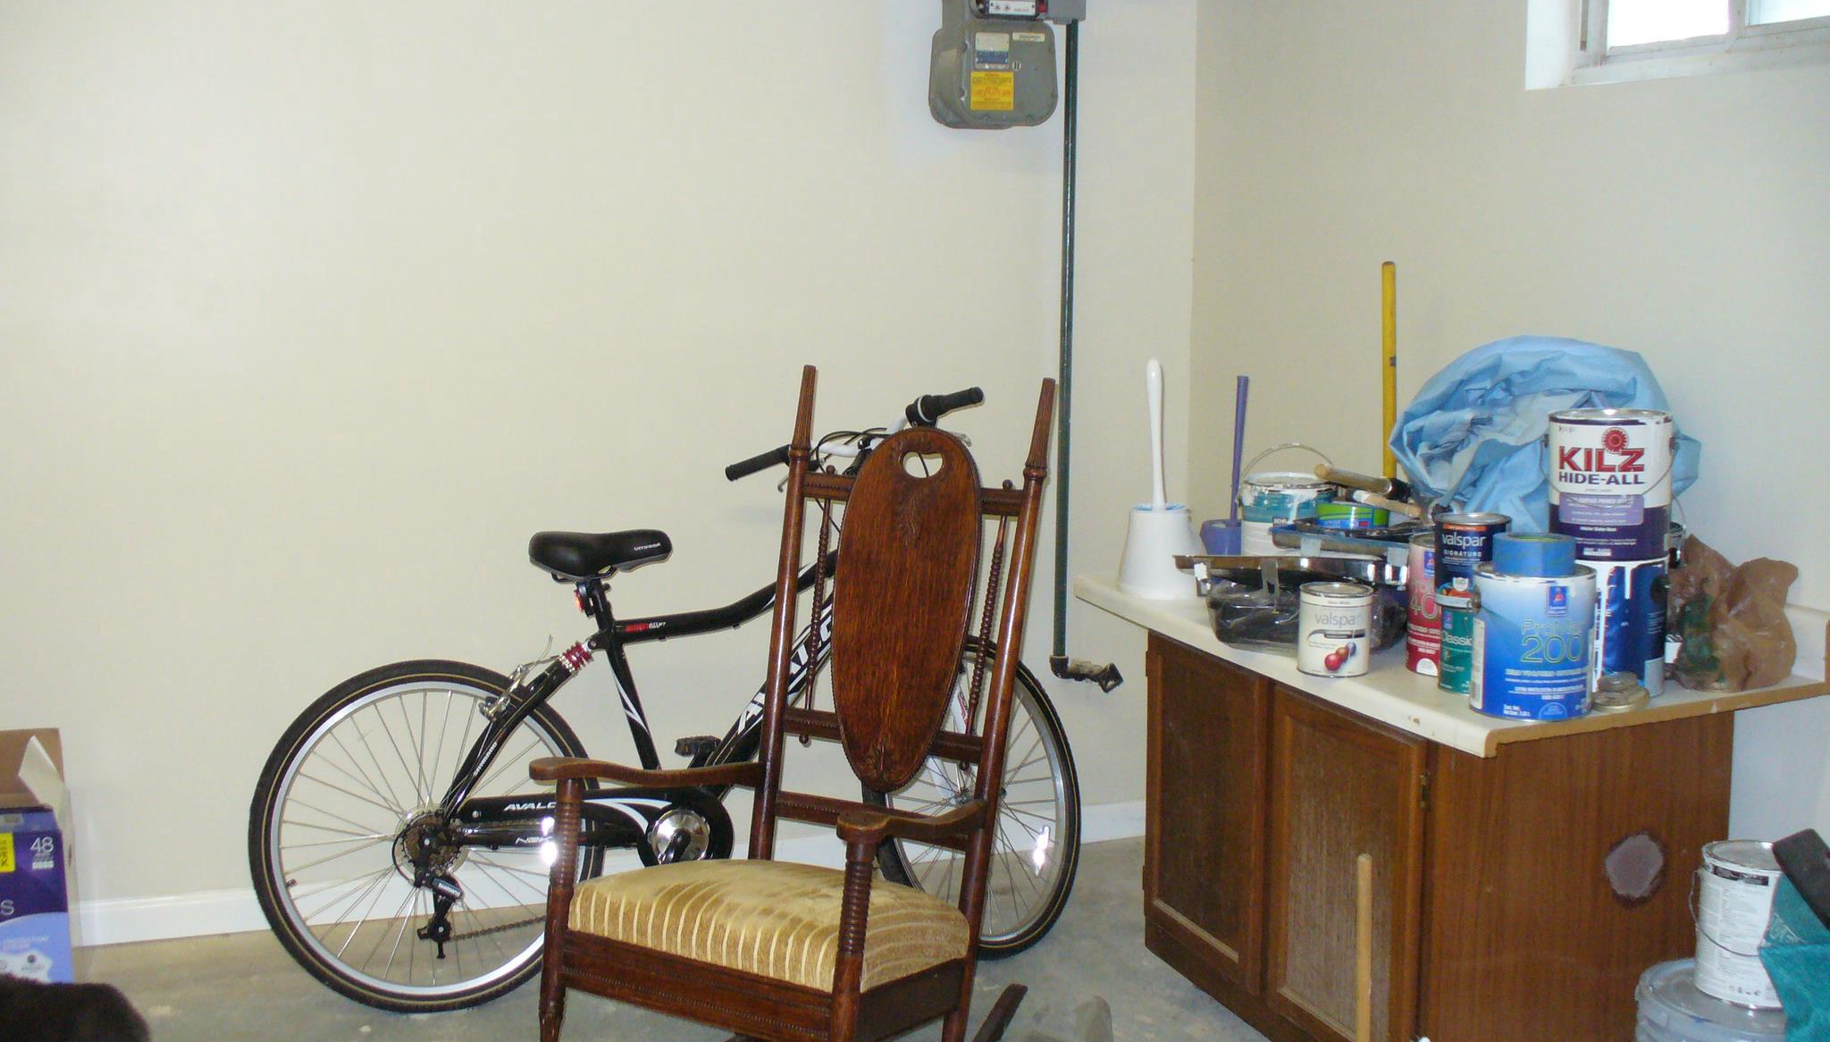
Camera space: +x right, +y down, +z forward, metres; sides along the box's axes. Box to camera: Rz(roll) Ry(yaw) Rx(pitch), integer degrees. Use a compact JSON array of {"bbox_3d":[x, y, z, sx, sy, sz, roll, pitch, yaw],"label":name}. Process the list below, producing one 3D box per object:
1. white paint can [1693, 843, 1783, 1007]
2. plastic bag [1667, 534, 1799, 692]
[{"bbox_3d":[1.220,0.581,2.821,0.168,0.195,0.168,4,9,24],"label":"white paint can"},{"bbox_3d":[1.241,0.144,2.970,0.180,0.230,0.170,-3,9,-18],"label":"plastic bag"}]

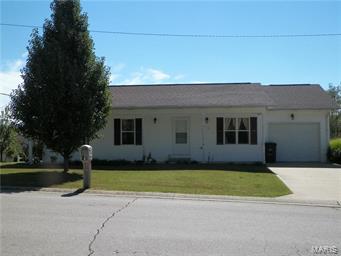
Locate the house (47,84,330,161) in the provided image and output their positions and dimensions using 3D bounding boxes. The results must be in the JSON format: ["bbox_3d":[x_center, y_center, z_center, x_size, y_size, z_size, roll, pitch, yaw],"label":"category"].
[{"bbox_3d":[1.120,-0.410,25.350,16.000,4.750,8.300,0,-2,7],"label":"house"}]

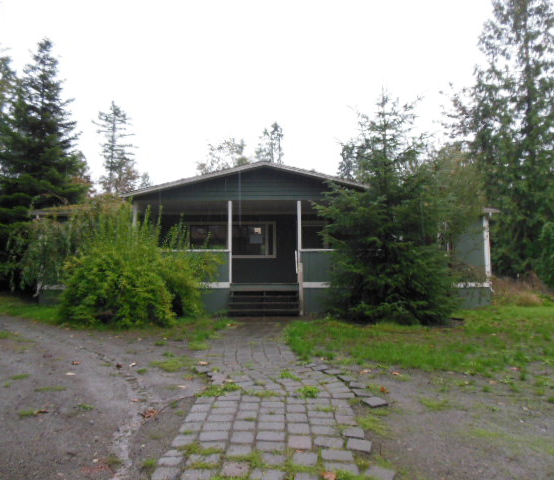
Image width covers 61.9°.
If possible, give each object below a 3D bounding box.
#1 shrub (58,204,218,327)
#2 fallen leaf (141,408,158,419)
[{"bbox_3d":[-3.311,0.558,10.899,3.723,2.632,2.900,0,-5,0],"label":"shrub"},{"bbox_3d":[-1.250,1.692,4.449,0.160,0.040,0.160,0,-5,0],"label":"fallen leaf"}]

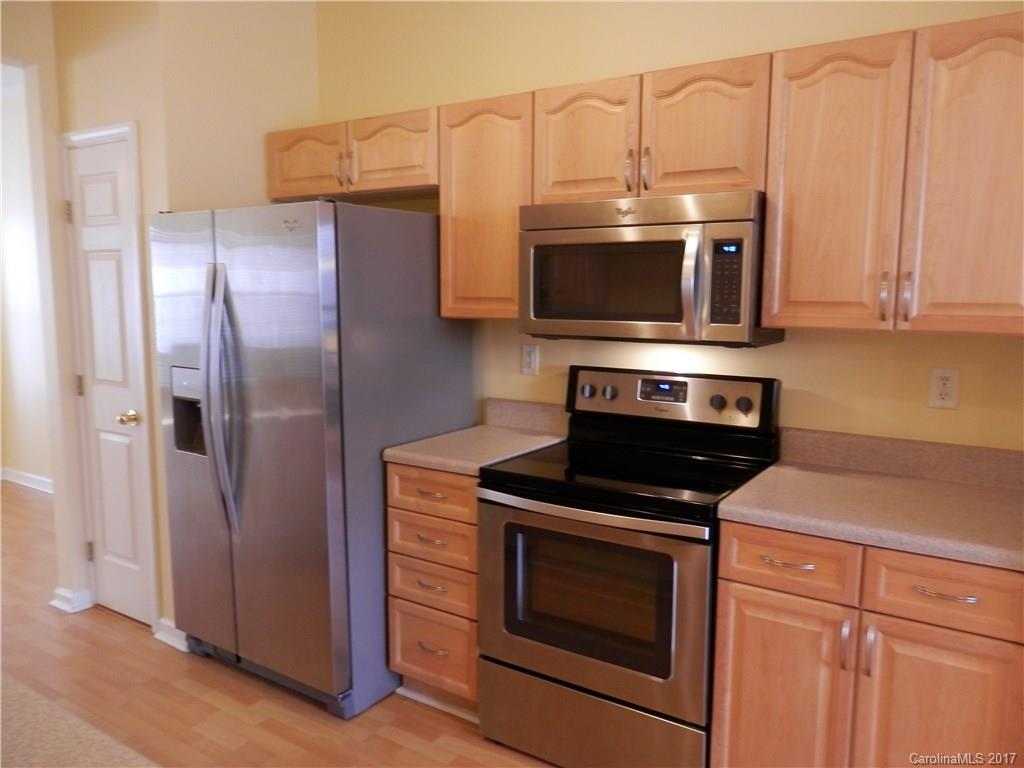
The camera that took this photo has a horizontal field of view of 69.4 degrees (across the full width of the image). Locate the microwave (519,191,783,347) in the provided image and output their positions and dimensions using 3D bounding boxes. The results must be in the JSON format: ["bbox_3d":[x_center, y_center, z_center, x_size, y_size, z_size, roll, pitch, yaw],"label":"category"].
[{"bbox_3d":[0.448,-0.360,2.401,0.757,0.433,0.445,5,9,33],"label":"microwave"}]

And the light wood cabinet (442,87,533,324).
[{"bbox_3d":[-0.006,-0.623,2.731,0.398,0.748,0.338,5,9,33],"label":"light wood cabinet"}]

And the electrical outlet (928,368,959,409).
[{"bbox_3d":[1.274,0.014,2.178,0.072,0.116,0.009,5,9,33],"label":"electrical outlet"}]

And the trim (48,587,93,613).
[{"bbox_3d":[-2.061,0.989,3.456,0.225,0.087,0.100,5,9,33],"label":"trim"}]

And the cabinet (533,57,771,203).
[{"bbox_3d":[0.481,-0.763,2.395,0.763,0.381,0.338,5,9,33],"label":"cabinet"}]

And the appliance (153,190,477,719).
[{"bbox_3d":[-0.758,0.223,2.943,0.913,1.746,0.832,5,9,33],"label":"appliance"}]

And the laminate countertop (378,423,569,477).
[{"bbox_3d":[-0.102,0.232,2.717,0.416,0.038,0.636,5,9,33],"label":"laminate countertop"}]

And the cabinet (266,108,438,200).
[{"bbox_3d":[-0.565,-0.907,3.057,0.934,0.273,0.338,5,9,33],"label":"cabinet"}]

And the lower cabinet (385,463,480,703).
[{"bbox_3d":[-0.104,0.656,2.786,0.412,0.824,0.609,5,9,33],"label":"lower cabinet"}]

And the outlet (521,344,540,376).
[{"bbox_3d":[0.072,-0.094,2.948,0.076,0.117,0.009,5,9,33],"label":"outlet"}]

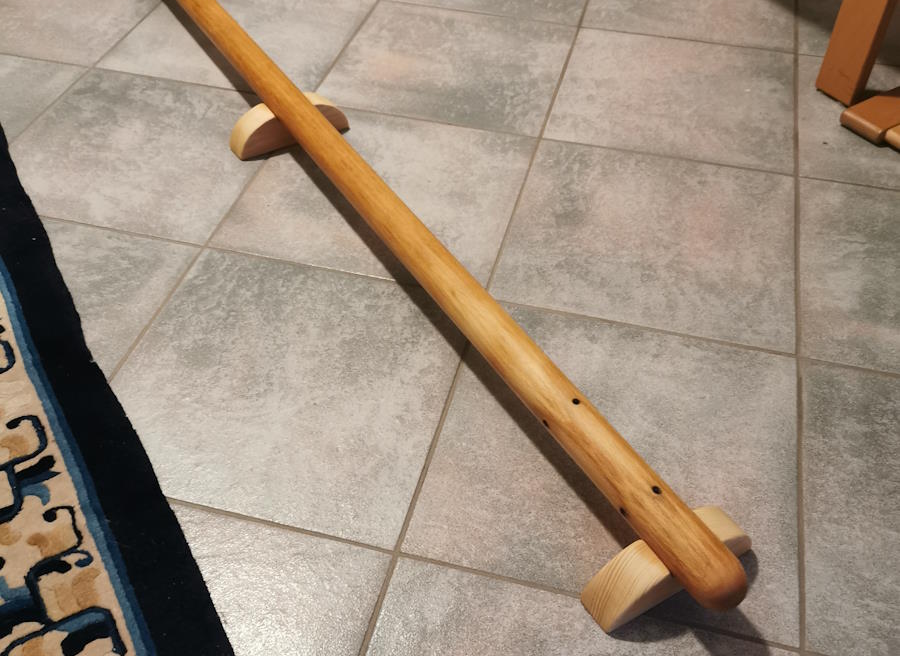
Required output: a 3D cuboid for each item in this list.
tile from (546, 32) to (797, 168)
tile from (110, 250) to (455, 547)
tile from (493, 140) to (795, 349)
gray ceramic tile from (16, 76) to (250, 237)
[{"bbox_3d":[0.319,-0.328,1.317,0.320,0.010,0.320,11,46,10],"label":"tile"},{"bbox_3d":[-0.150,0.049,0.875,0.304,0.010,0.304,11,46,10],"label":"tile"},{"bbox_3d":[0.237,-0.108,1.092,0.320,0.010,0.320,11,46,10],"label":"tile"},{"bbox_3d":[-0.392,-0.230,1.200,0.320,0.010,0.320,11,46,10],"label":"gray ceramic tile"}]

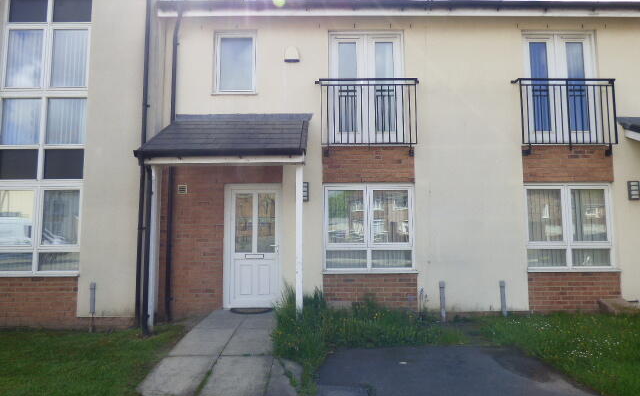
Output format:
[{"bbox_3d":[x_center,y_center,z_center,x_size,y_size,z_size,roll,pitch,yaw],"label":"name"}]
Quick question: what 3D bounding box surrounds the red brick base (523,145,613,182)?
[{"bbox_3d":[4.148,-0.562,6.213,1.518,0.632,0.130,0,-4,0],"label":"red brick base"}]

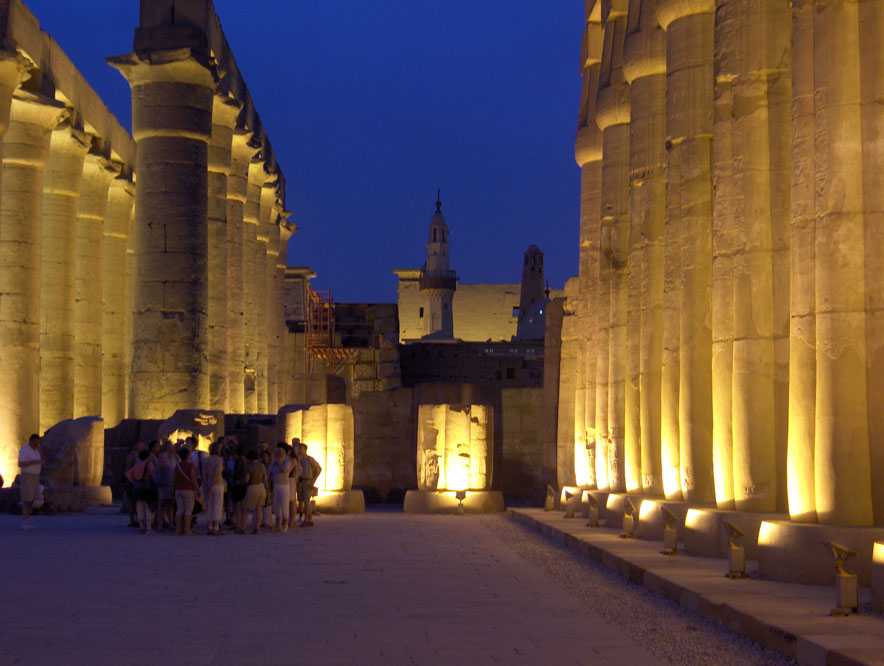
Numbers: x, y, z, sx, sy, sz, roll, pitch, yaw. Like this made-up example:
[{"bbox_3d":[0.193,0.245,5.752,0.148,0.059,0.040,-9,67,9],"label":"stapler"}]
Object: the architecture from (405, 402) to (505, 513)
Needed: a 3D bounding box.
[{"bbox_3d":[0.313,3.128,35.459,2.500,2.680,2.500,0,-5,-2],"label":"architecture"}]

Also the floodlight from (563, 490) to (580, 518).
[{"bbox_3d":[2.627,3.457,28.542,0.230,0.600,0.250,0,-5,-2],"label":"floodlight"}]

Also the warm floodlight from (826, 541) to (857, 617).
[{"bbox_3d":[3.193,1.943,11.217,0.230,0.600,0.250,0,-5,-2],"label":"warm floodlight"}]

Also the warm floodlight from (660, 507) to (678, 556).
[{"bbox_3d":[2.934,2.548,18.146,0.230,0.600,0.250,0,-5,-2],"label":"warm floodlight"}]

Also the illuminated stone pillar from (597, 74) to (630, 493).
[{"bbox_3d":[4.020,-1.986,28.621,1.880,10.390,1.880,0,-5,-2],"label":"illuminated stone pillar"}]

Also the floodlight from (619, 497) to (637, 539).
[{"bbox_3d":[2.850,2.851,21.612,0.230,0.600,0.250,0,-5,-2],"label":"floodlight"}]

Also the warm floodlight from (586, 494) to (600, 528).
[{"bbox_3d":[2.700,3.154,25.076,0.230,0.600,0.250,0,-5,-2],"label":"warm floodlight"}]

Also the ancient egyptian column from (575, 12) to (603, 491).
[{"bbox_3d":[3.903,-1.684,32.085,1.880,10.390,1.880,0,-5,-2],"label":"ancient egyptian column"}]

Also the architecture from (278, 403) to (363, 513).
[{"bbox_3d":[-3.125,3.118,35.343,2.500,2.670,2.500,0,-5,-2],"label":"architecture"}]

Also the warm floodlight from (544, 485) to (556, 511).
[{"bbox_3d":[2.469,3.759,32.005,0.230,0.600,0.250,0,-5,-2],"label":"warm floodlight"}]

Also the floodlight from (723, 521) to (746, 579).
[{"bbox_3d":[3.052,2.246,14.681,0.230,0.600,0.250,0,-5,-2],"label":"floodlight"}]

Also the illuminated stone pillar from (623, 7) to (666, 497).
[{"bbox_3d":[4.137,-2.289,25.156,1.880,10.390,1.880,0,-5,-2],"label":"illuminated stone pillar"}]

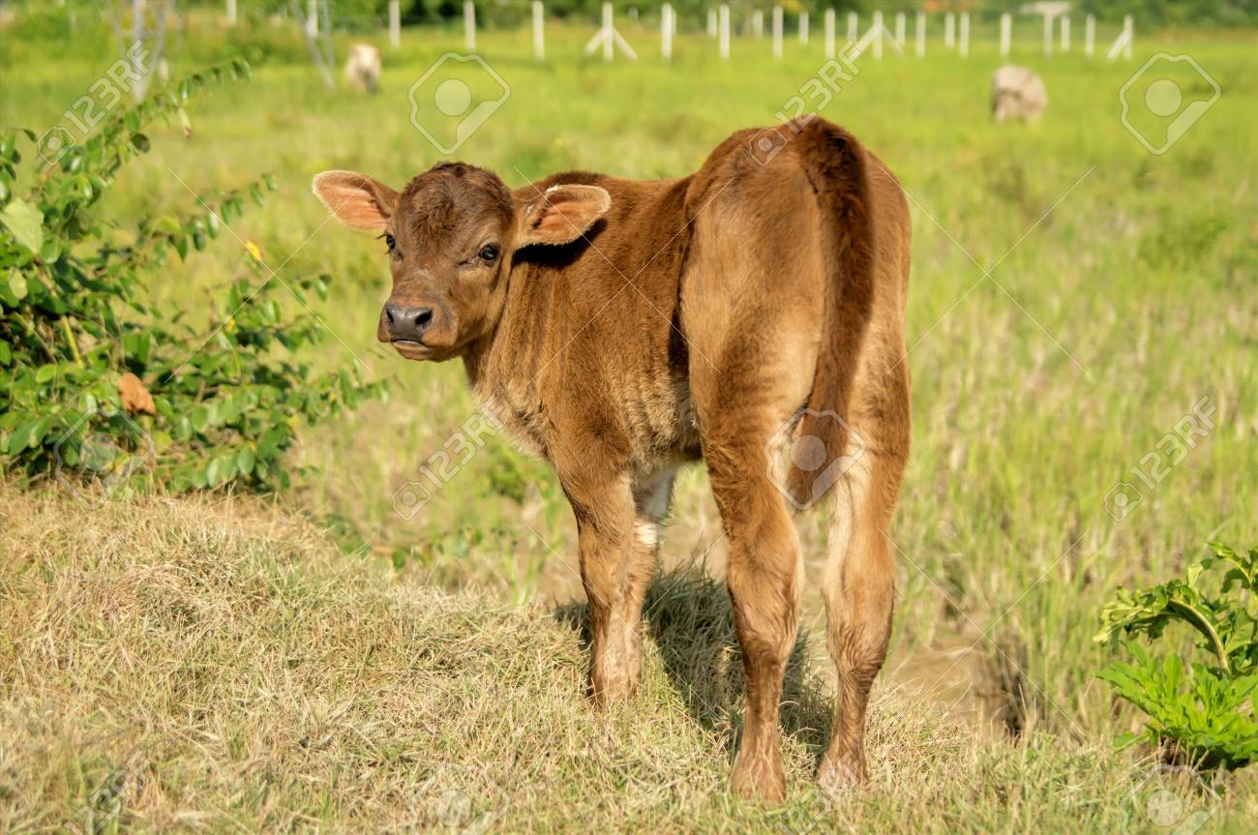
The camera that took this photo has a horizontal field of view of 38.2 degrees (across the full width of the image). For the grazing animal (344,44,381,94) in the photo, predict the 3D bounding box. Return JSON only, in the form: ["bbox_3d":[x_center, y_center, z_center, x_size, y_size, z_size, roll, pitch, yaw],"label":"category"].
[{"bbox_3d":[-4.991,-6.526,34.000,0.550,1.030,1.600,-1,12,-6],"label":"grazing animal"}]

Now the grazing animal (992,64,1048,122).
[{"bbox_3d":[6.151,-5.077,28.500,0.520,1.020,1.550,7,14,28],"label":"grazing animal"}]

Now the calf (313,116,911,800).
[{"bbox_3d":[-0.040,0.032,2.712,0.645,0.975,0.860,-6,14,-26],"label":"calf"}]

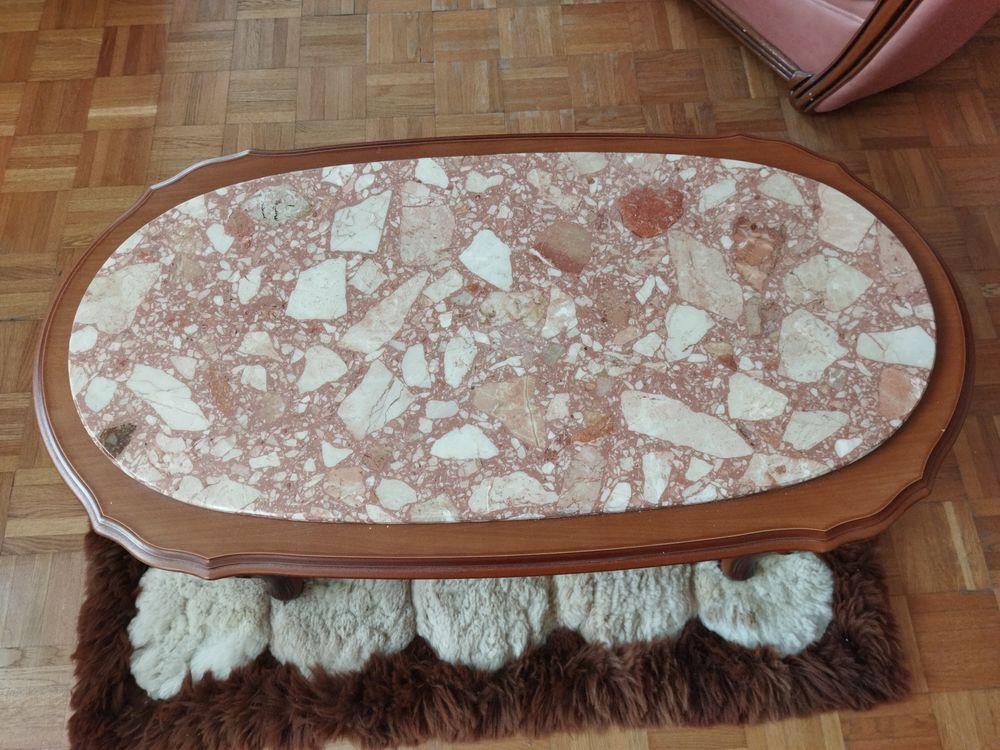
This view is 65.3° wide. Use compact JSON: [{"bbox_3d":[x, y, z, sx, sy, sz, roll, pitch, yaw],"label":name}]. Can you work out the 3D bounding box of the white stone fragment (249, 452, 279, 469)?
[{"bbox_3d":[-0.284,0.107,0.949,0.034,0.010,0.018,-12,68,-5],"label":"white stone fragment"}]

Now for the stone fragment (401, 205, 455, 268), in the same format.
[{"bbox_3d":[-0.099,-0.188,1.062,0.072,0.015,0.099,-2,67,0],"label":"stone fragment"}]

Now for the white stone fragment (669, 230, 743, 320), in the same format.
[{"bbox_3d":[0.275,-0.130,1.035,0.085,0.015,0.138,-3,67,-1],"label":"white stone fragment"}]

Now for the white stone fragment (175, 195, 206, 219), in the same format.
[{"bbox_3d":[-0.428,-0.228,1.081,0.042,0.015,0.038,-12,68,-5],"label":"white stone fragment"}]

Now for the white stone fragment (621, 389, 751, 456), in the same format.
[{"bbox_3d":[0.230,0.066,0.969,0.174,0.018,0.057,17,68,7],"label":"white stone fragment"}]

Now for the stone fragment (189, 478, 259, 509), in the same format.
[{"bbox_3d":[-0.324,0.143,0.923,0.076,0.015,0.040,14,68,6],"label":"stone fragment"}]

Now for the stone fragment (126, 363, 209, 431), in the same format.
[{"bbox_3d":[-0.431,0.032,1.024,0.139,0.015,0.051,38,72,14],"label":"stone fragment"}]

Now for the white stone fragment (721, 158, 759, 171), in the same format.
[{"bbox_3d":[0.344,-0.296,1.119,0.059,0.015,0.018,4,67,2],"label":"white stone fragment"}]

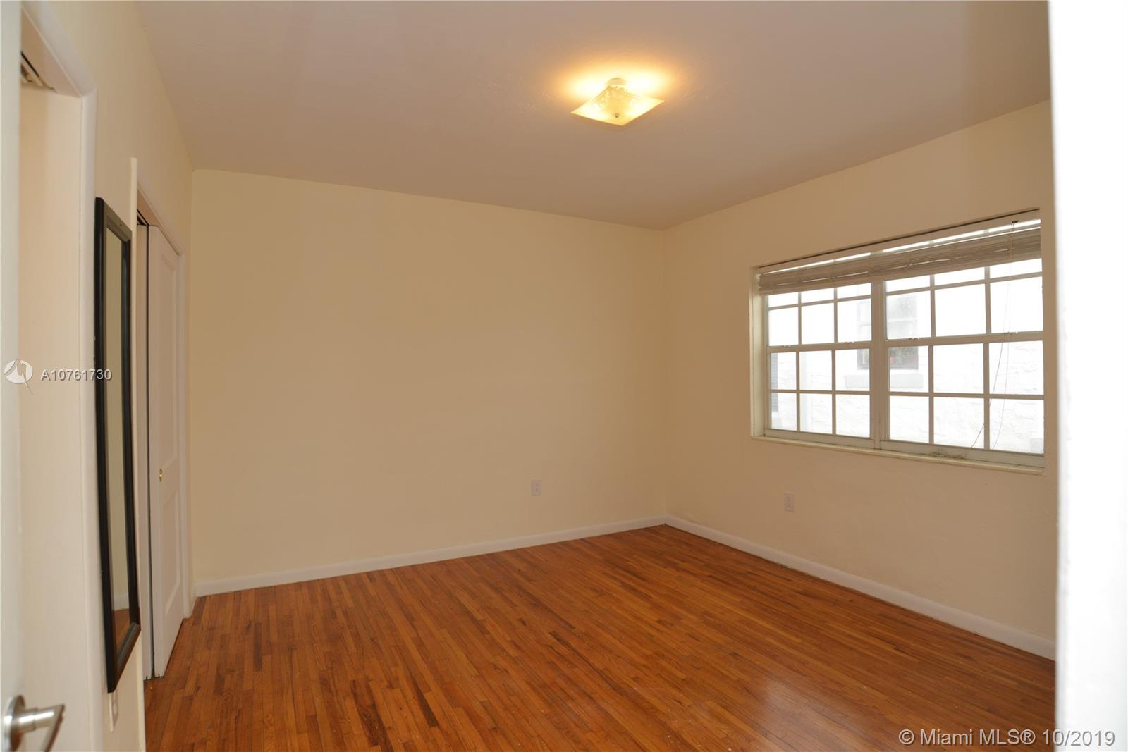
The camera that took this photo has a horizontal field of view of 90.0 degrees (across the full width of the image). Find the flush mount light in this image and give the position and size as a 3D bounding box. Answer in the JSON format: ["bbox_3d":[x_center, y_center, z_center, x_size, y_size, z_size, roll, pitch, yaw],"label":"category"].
[{"bbox_3d":[0.230,-1.195,2.430,0.285,0.140,0.285,-1,0,-29],"label":"flush mount light"}]

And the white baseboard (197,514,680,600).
[{"bbox_3d":[-0.672,1.286,4.180,3.500,0.083,0.020,-1,0,-27],"label":"white baseboard"}]

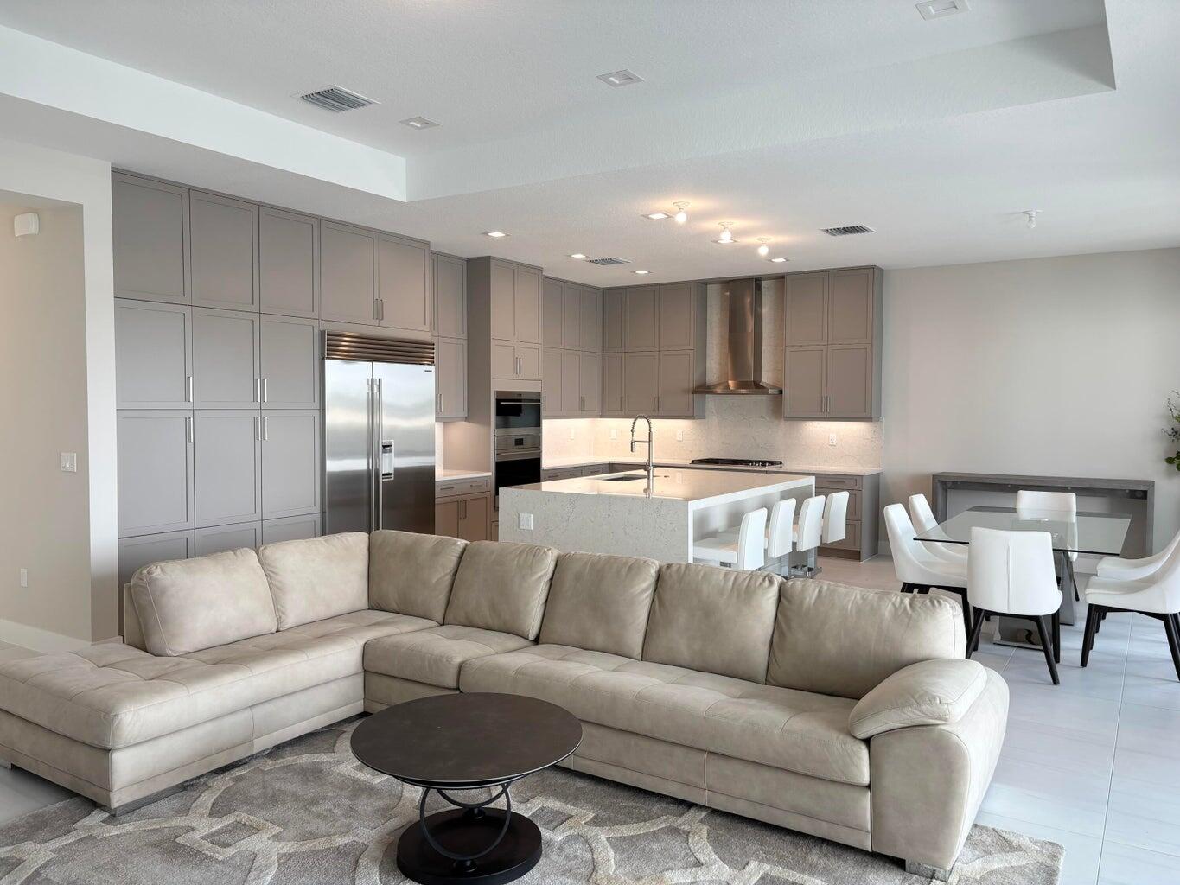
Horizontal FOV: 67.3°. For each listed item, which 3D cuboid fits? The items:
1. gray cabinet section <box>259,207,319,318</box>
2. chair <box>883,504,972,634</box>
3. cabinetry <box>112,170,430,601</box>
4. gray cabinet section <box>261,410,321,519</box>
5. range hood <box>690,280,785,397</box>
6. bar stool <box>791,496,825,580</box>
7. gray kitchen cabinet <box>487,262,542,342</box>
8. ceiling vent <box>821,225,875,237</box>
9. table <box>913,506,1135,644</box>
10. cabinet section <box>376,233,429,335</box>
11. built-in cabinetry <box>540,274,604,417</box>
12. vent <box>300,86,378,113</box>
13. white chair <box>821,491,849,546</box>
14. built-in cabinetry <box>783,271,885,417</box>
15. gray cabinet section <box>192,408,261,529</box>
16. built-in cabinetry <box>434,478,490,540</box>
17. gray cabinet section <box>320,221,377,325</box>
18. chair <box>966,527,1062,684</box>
[{"bbox_3d":[-2.512,-1.348,6.850,0.600,0.777,0.549,2,3,33],"label":"gray cabinet section"},{"bbox_3d":[2.392,0.895,6.151,0.600,0.870,0.510,2,3,33],"label":"chair"},{"bbox_3d":[-2.455,-0.234,6.916,0.640,3.033,2.877,2,3,33],"label":"cabinetry"},{"bbox_3d":[-2.518,0.151,6.913,0.600,0.819,0.549,2,3,33],"label":"gray cabinet section"},{"bbox_3d":[1.699,-1.192,10.050,0.921,1.302,0.530,2,3,33],"label":"range hood"},{"bbox_3d":[1.646,0.855,7.439,0.480,0.840,0.430,2,3,33],"label":"bar stool"},{"bbox_3d":[-1.001,-1.439,9.212,0.644,0.792,0.840,2,3,33],"label":"gray kitchen cabinet"},{"bbox_3d":[2.139,-1.745,7.323,0.360,0.035,0.300,2,3,33],"label":"ceiling vent"},{"bbox_3d":[3.076,0.957,6.166,1.110,0.750,2.220,2,3,33],"label":"table"},{"bbox_3d":[-1.861,-1.388,7.862,0.600,0.777,0.619,2,3,33],"label":"cabinet section"},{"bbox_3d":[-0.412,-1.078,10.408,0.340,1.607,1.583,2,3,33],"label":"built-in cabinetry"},{"bbox_3d":[-1.455,-1.962,5.084,0.362,0.030,0.367,2,3,33],"label":"vent"},{"bbox_3d":[2.097,0.846,8.217,0.460,0.800,0.430,2,3,33],"label":"white chair"},{"bbox_3d":[2.612,-1.038,9.583,0.986,1.600,0.330,2,3,33],"label":"built-in cabinetry"},{"bbox_3d":[-2.814,0.169,6.453,0.600,0.819,0.544,2,3,33],"label":"gray cabinet section"},{"bbox_3d":[-1.489,0.767,8.562,0.650,0.900,0.920,2,3,33],"label":"built-in cabinetry"},{"bbox_3d":[-2.196,-1.367,7.341,0.600,0.777,0.620,2,3,33],"label":"gray cabinet section"},{"bbox_3d":[2.589,0.934,5.393,0.518,0.870,0.593,2,3,33],"label":"chair"}]

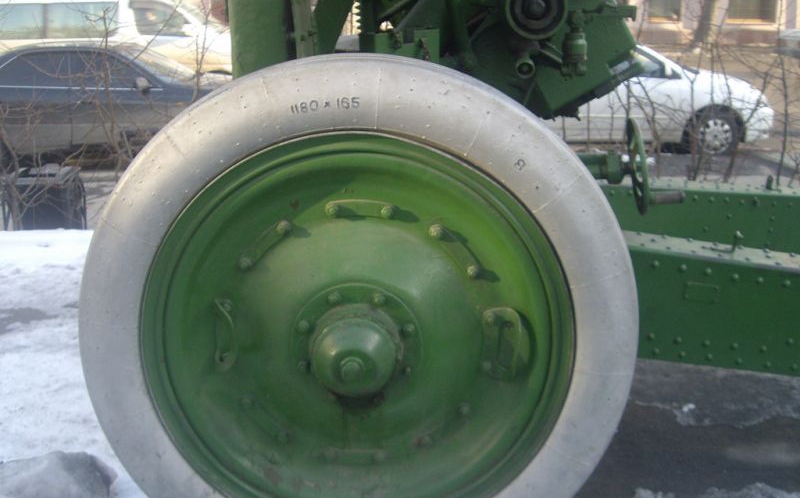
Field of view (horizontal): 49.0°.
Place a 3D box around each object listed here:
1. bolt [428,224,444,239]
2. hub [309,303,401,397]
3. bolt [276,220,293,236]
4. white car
[{"bbox_3d":[0.074,-0.036,1.801,0.029,0.029,0.026,0,15,1],"label":"bolt"},{"bbox_3d":[-0.091,0.217,1.761,0.187,0.187,0.127,0,15,1],"label":"hub"},{"bbox_3d":[-0.238,-0.044,1.803,0.029,0.029,0.026,0,15,1],"label":"bolt"},{"bbox_3d":[2.205,-1.898,10.504,4.400,1.450,1.700,1,15,3],"label":"white car"}]

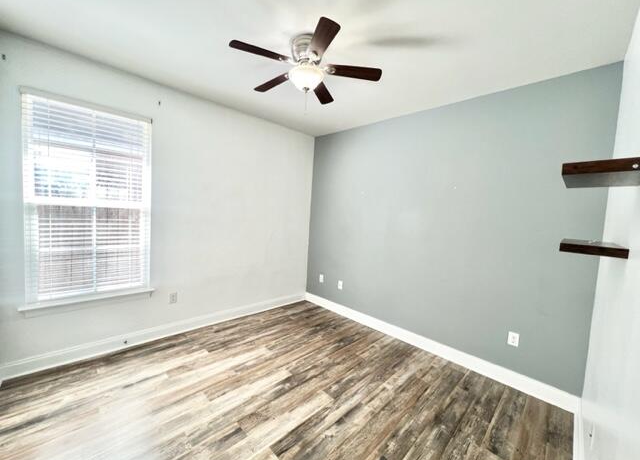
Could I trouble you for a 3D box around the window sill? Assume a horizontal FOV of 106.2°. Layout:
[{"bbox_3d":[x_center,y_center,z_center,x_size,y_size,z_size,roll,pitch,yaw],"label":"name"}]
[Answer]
[{"bbox_3d":[-2.144,0.685,2.304,0.923,0.104,0.100,0,5,-45],"label":"window sill"}]

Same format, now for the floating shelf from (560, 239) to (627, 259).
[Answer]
[{"bbox_3d":[1.375,0.090,1.234,0.530,0.039,0.198,0,5,-45],"label":"floating shelf"}]

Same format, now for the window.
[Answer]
[{"bbox_3d":[-2.104,-0.253,2.256,0.861,1.775,0.070,0,5,-45],"label":"window"}]

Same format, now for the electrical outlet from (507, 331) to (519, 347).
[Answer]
[{"bbox_3d":[1.775,1.006,2.203,0.010,0.119,0.074,0,5,-45],"label":"electrical outlet"}]

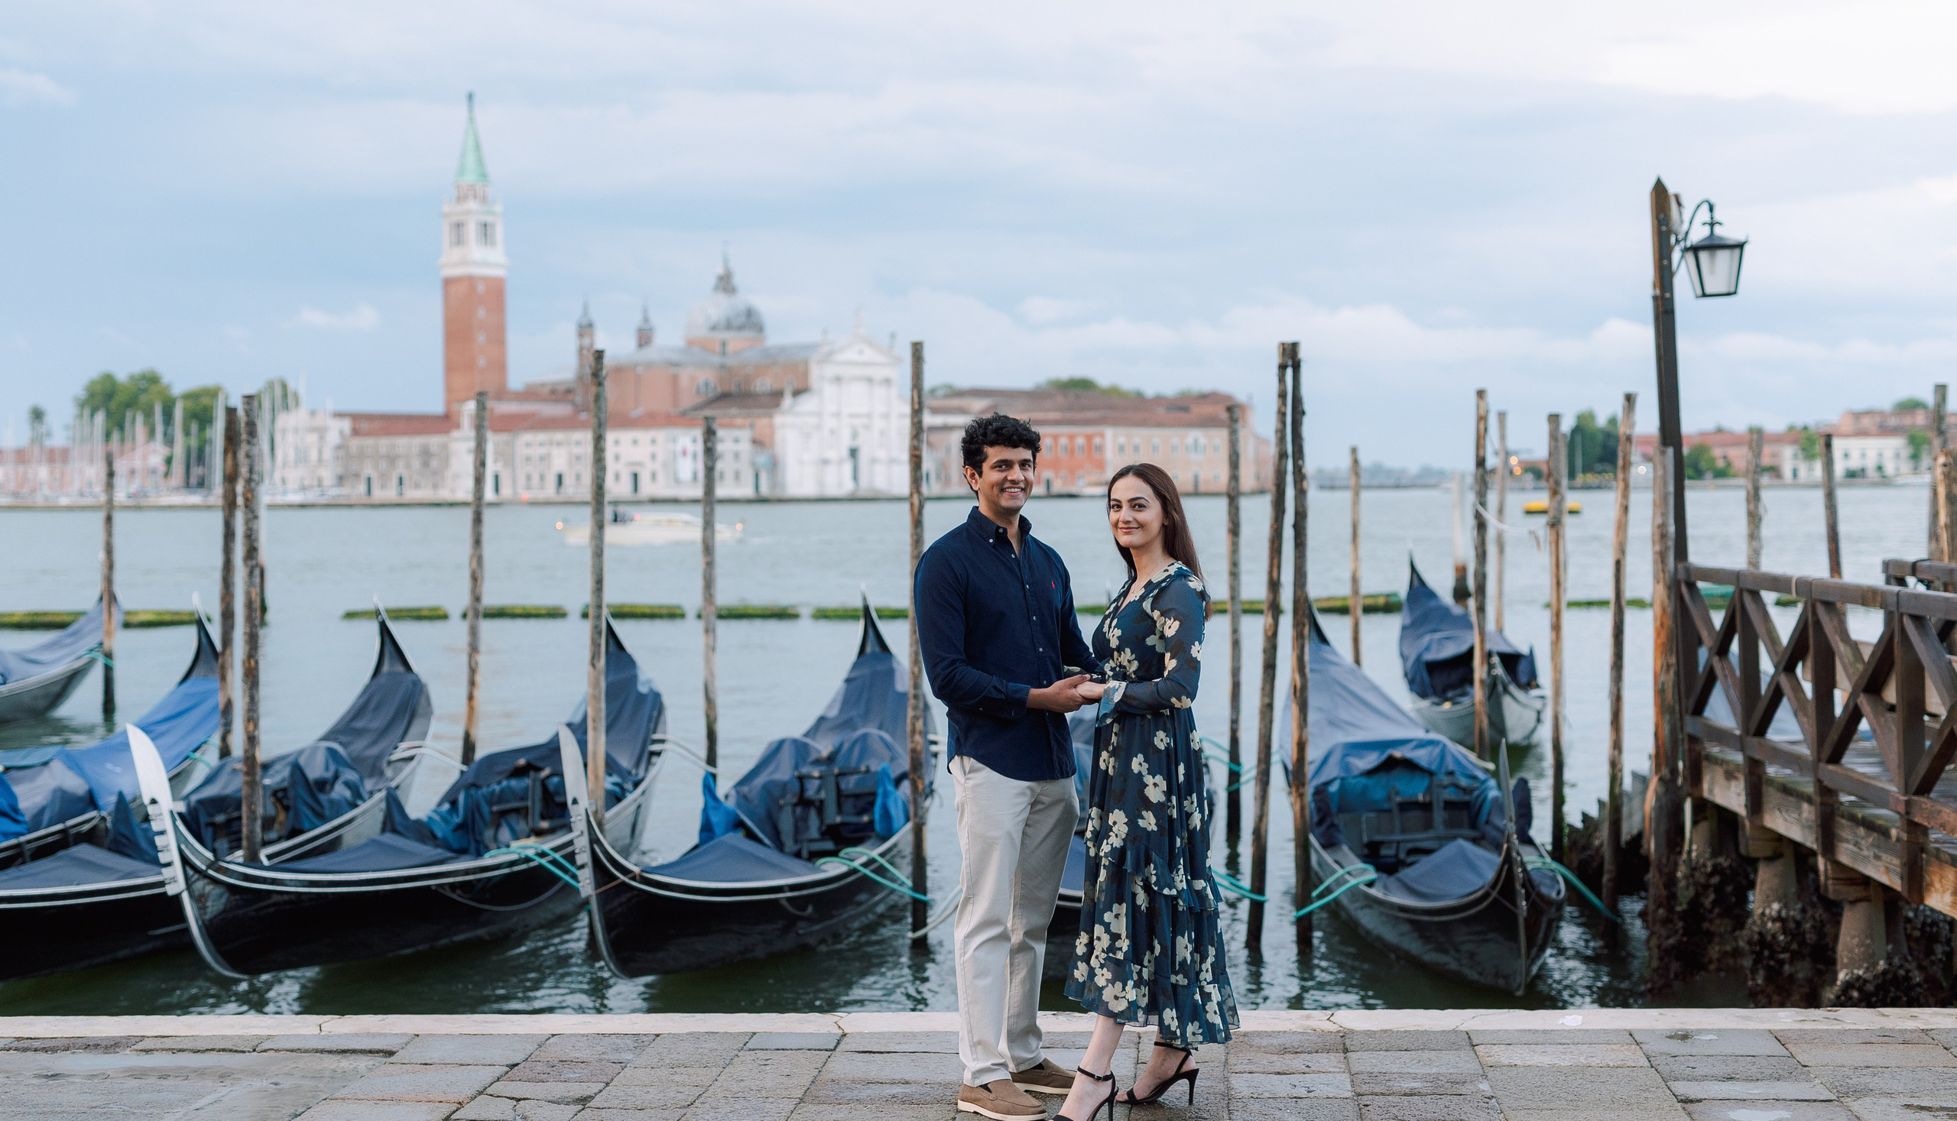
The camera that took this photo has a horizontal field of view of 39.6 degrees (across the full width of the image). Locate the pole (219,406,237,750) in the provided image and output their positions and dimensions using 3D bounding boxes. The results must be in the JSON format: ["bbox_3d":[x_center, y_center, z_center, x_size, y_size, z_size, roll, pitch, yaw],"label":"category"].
[{"bbox_3d":[-5.870,0.446,21.256,0.105,3.317,0.105,1,2,0],"label":"pole"}]

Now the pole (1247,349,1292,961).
[{"bbox_3d":[1.631,0.492,15.251,0.110,3.427,0.110,2,2,0],"label":"pole"}]

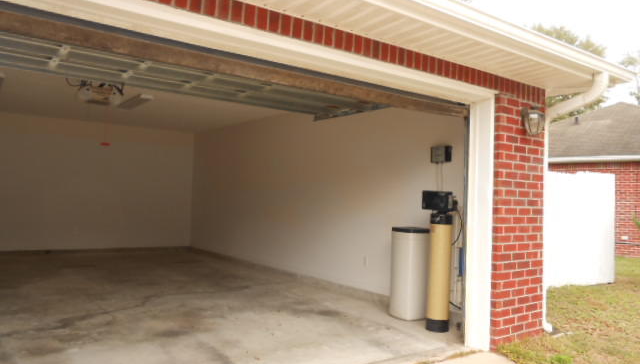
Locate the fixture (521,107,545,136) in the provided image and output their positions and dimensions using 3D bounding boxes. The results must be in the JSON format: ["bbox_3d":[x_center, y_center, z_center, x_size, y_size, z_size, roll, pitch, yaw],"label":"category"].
[{"bbox_3d":[1.951,-0.557,4.364,0.160,0.270,0.190,3,-3,-36],"label":"fixture"}]

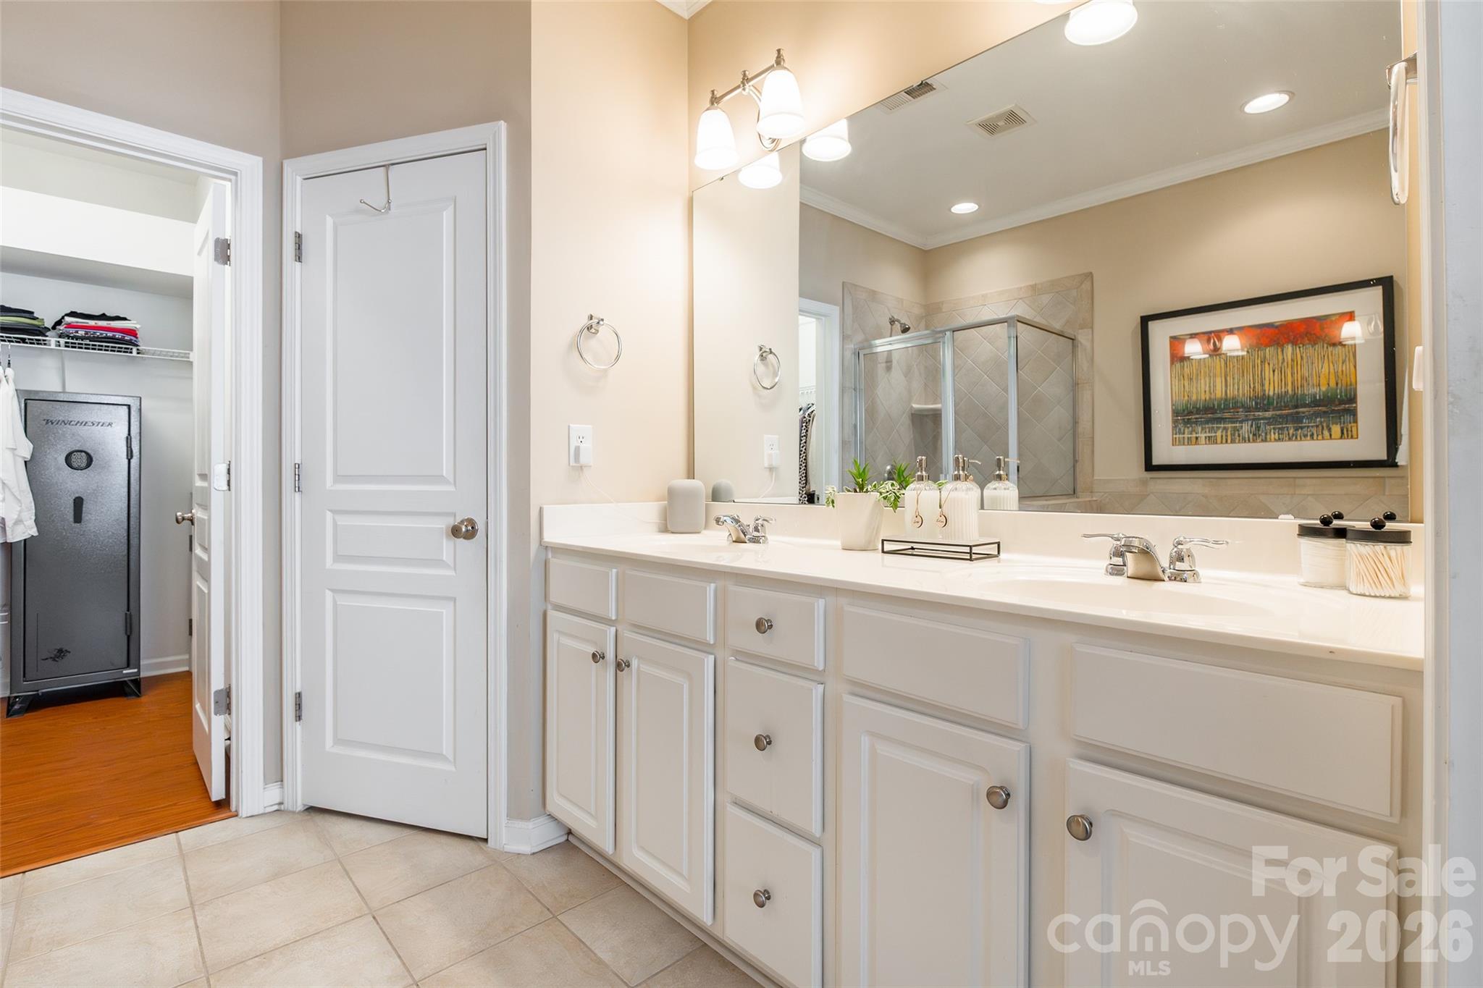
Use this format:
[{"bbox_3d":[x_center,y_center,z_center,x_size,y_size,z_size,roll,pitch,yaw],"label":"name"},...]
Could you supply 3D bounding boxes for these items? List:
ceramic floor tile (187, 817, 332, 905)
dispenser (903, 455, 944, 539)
[{"bbox_3d":[-1.373,1.039,1.879,0.314,0.010,0.318,-1,1,-44],"label":"ceramic floor tile"},{"bbox_3d":[0.422,0.008,1.535,0.082,0.190,0.090,0,1,15],"label":"dispenser"}]

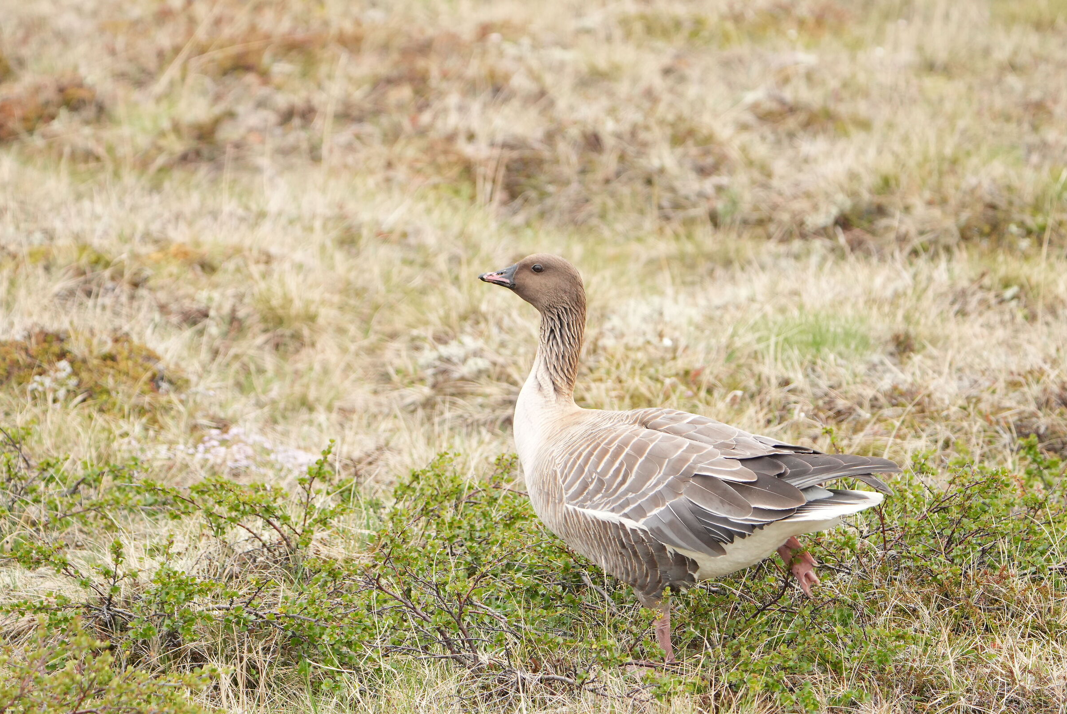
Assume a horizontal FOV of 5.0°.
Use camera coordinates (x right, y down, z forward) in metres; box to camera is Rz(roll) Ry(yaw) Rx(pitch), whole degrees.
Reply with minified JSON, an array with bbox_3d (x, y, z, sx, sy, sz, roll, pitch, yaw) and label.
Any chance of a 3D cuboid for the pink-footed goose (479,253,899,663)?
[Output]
[{"bbox_3d":[0.185,0.125,14.600,0.510,0.495,0.210,1,7,10],"label":"pink-footed goose"}]

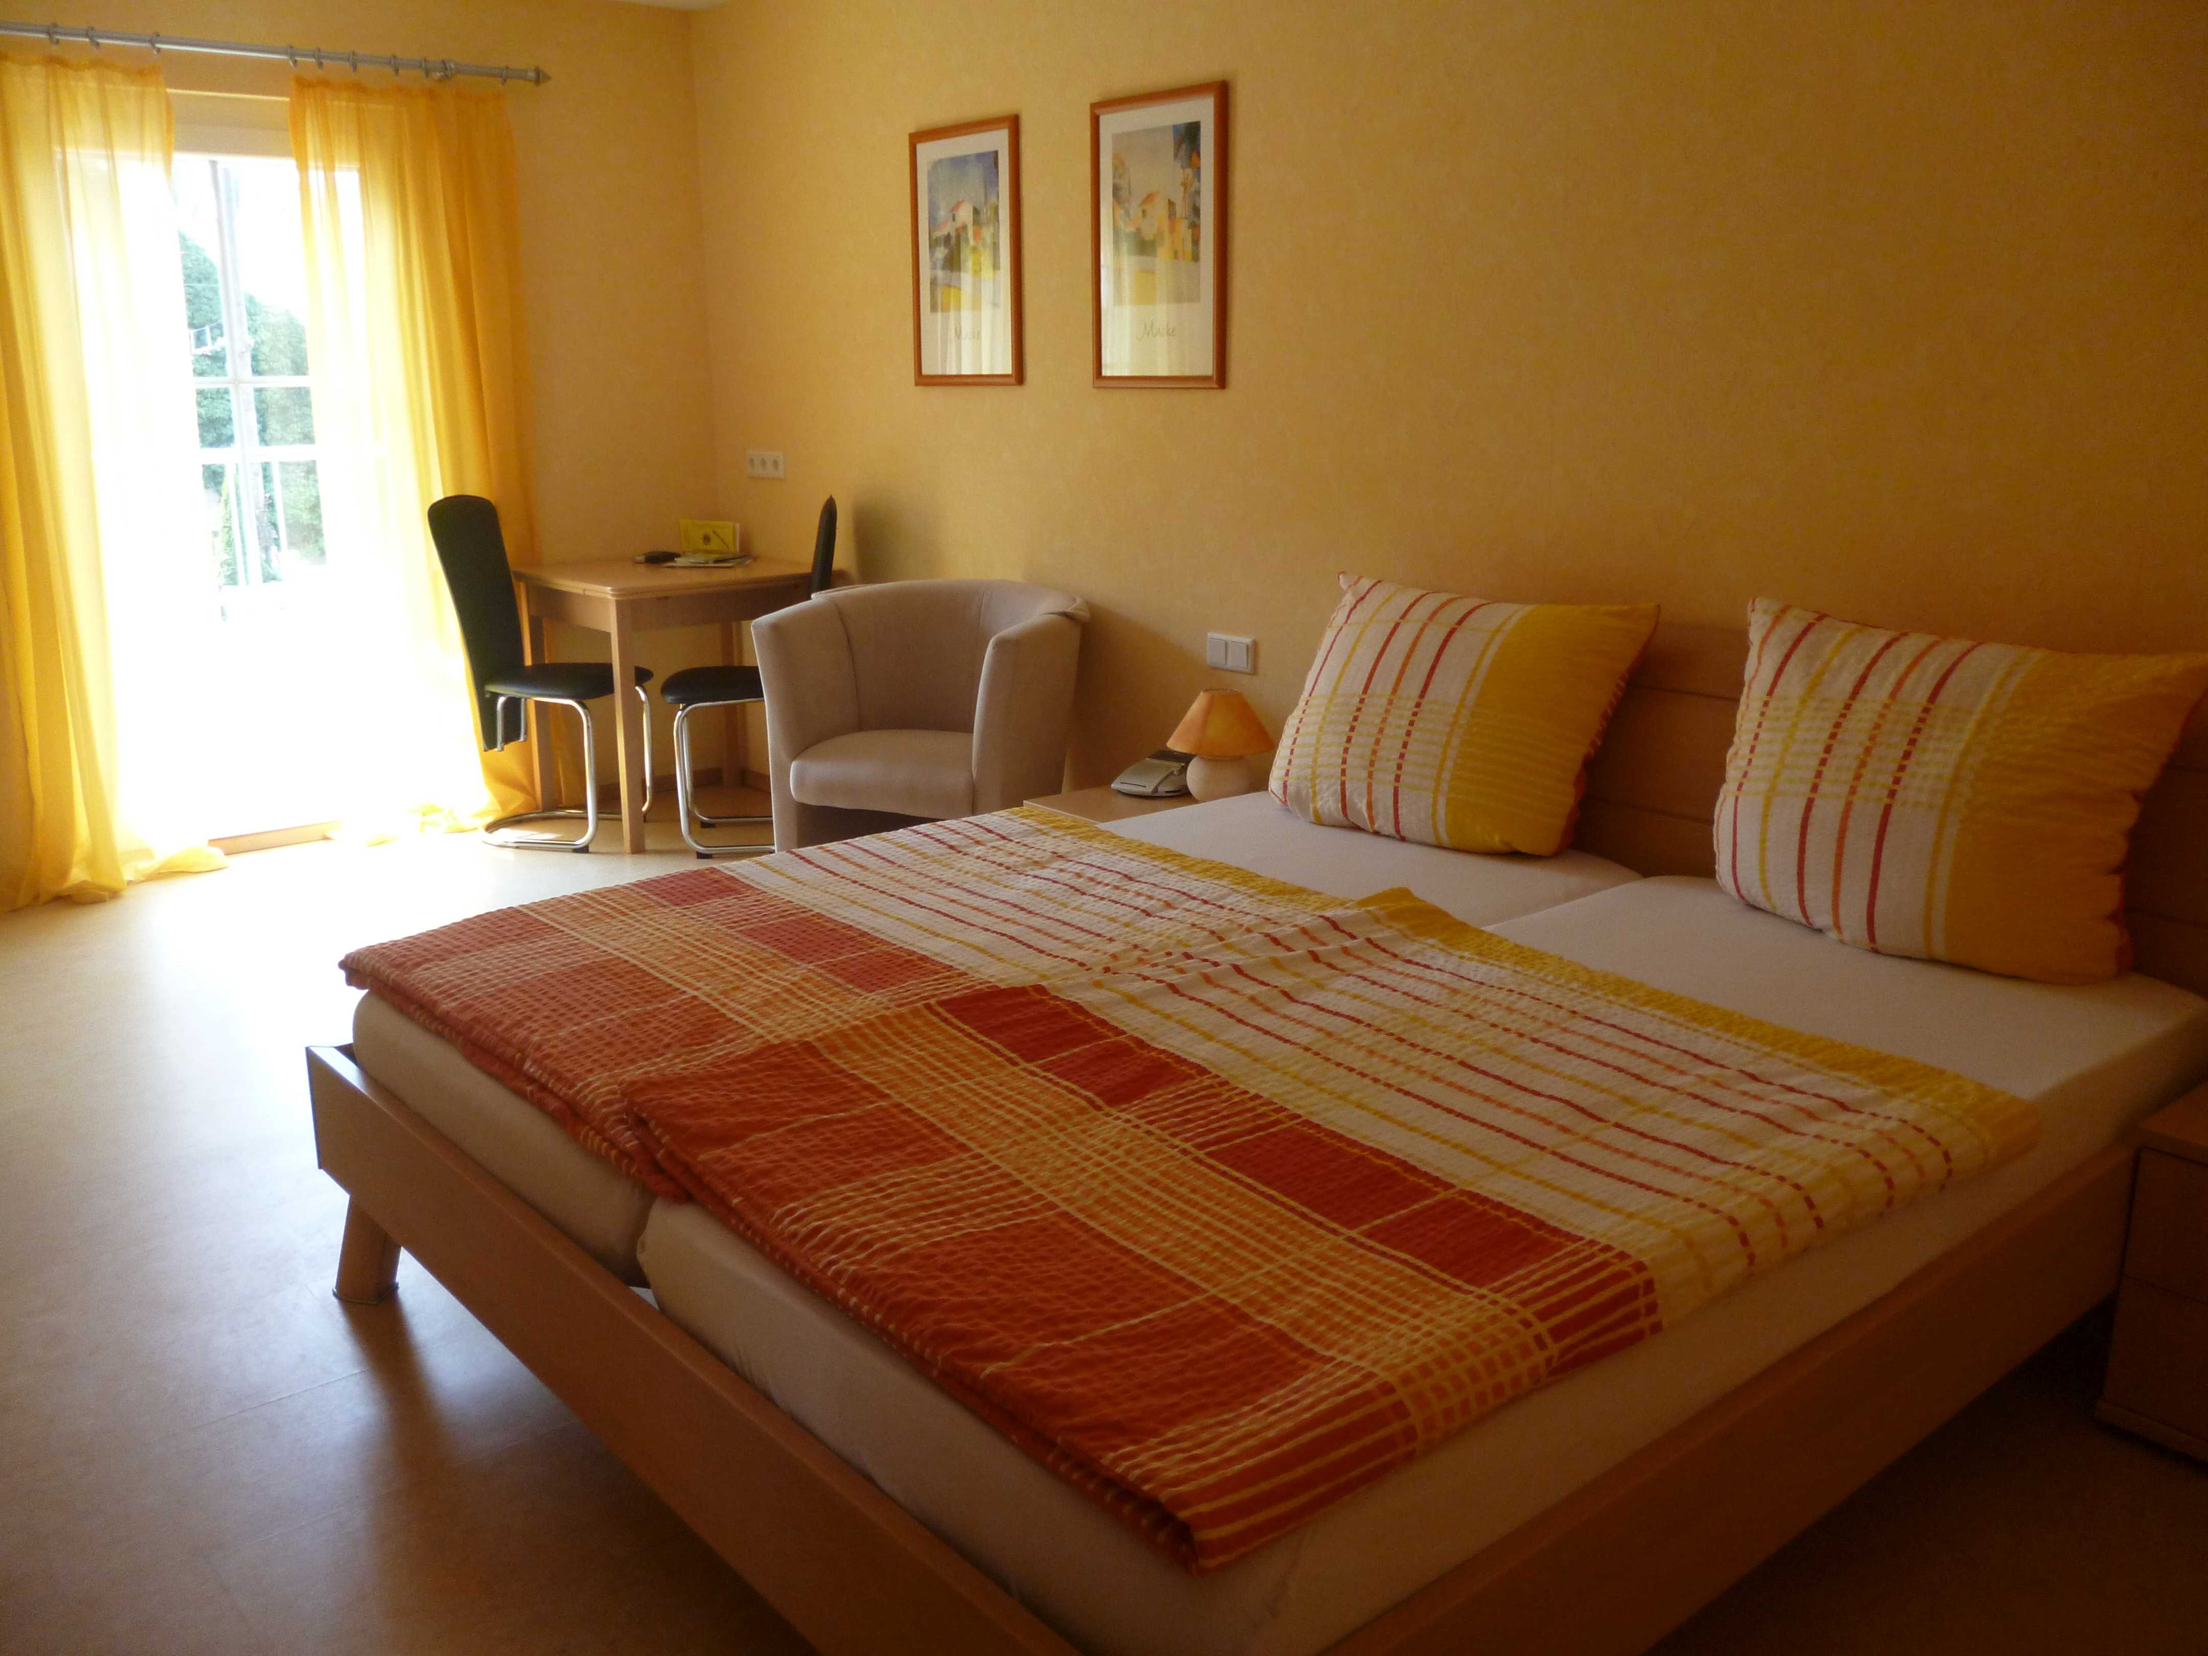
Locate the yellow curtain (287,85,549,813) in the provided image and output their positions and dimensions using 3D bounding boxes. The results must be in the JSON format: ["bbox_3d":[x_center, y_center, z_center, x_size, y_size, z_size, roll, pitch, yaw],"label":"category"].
[{"bbox_3d":[-1.948,-1.020,5.153,0.680,2.110,0.150,-11,17,-39],"label":"yellow curtain"}]

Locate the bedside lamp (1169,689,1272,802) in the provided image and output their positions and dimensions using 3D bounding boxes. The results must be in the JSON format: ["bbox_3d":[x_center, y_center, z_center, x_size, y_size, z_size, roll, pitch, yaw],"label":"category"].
[{"bbox_3d":[0.262,-0.172,3.882,0.236,0.255,0.236,0,14,0],"label":"bedside lamp"}]

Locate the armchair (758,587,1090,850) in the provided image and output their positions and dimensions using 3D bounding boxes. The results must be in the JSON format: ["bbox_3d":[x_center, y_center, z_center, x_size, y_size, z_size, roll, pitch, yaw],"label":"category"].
[{"bbox_3d":[-0.388,-0.179,4.459,0.700,0.790,0.660,6,15,23],"label":"armchair"}]

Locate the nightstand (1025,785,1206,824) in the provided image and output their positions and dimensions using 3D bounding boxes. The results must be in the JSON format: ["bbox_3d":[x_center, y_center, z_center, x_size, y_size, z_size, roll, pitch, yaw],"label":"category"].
[{"bbox_3d":[0.135,0.137,3.986,0.450,0.393,0.430,-11,17,-39],"label":"nightstand"}]

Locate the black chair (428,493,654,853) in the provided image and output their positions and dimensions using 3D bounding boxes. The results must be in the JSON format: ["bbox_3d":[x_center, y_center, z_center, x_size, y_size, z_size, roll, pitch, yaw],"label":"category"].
[{"bbox_3d":[-1.599,-0.466,5.226,0.580,0.997,0.420,3,14,13],"label":"black chair"}]

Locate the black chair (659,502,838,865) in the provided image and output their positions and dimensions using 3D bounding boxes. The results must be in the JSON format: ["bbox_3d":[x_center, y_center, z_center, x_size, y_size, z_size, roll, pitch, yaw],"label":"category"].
[{"bbox_3d":[-1.026,-0.448,5.146,0.570,0.997,0.420,-2,14,-6],"label":"black chair"}]

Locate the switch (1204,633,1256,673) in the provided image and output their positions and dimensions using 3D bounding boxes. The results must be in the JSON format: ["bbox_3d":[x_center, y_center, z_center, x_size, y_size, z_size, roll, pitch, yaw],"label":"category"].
[{"bbox_3d":[0.290,-0.403,4.120,0.014,0.081,0.153,-11,17,-39],"label":"switch"}]

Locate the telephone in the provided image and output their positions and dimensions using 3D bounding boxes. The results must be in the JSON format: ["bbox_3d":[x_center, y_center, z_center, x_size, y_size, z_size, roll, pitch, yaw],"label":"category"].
[{"bbox_3d":[0.122,-0.122,4.041,0.170,0.085,0.205,11,17,38],"label":"telephone"}]

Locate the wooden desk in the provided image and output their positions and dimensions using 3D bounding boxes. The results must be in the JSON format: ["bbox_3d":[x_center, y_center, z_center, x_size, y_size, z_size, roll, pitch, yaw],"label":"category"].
[{"bbox_3d":[-1.281,-0.396,5.442,0.720,0.755,0.720,-11,17,-39],"label":"wooden desk"}]

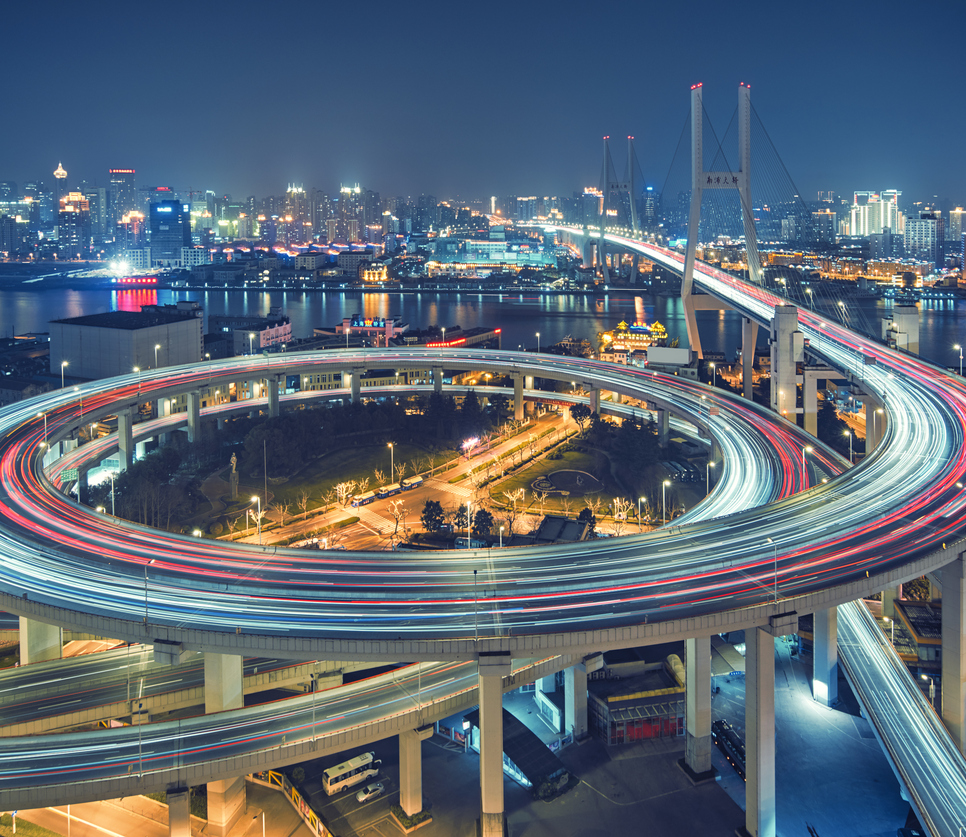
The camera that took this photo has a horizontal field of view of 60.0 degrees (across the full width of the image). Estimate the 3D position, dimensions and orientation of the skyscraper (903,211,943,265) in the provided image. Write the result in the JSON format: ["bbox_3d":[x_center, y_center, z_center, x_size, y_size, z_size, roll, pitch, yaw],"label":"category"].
[{"bbox_3d":[564.819,-227.787,1068.376,37.000,68.000,36.000,11,16,40],"label":"skyscraper"}]

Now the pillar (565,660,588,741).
[{"bbox_3d":[15.565,47.045,139.500,2.400,13.000,2.400,-6,15,-24],"label":"pillar"}]

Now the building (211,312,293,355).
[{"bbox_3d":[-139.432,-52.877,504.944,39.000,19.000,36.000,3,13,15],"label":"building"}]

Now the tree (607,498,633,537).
[{"bbox_3d":[36.239,26.283,222.000,6.400,9.300,6.200,0,13,0],"label":"tree"}]

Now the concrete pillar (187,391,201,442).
[{"bbox_3d":[-98.533,1.363,285.000,2.700,20.500,2.700,8,15,29],"label":"concrete pillar"}]

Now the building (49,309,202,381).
[{"bbox_3d":[-182.269,-36.905,429.600,57.000,26.800,41.000,5,14,22],"label":"building"}]

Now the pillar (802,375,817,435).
[{"bbox_3d":[112.480,-0.624,286.756,4.600,29.980,3.600,0,12,0],"label":"pillar"}]

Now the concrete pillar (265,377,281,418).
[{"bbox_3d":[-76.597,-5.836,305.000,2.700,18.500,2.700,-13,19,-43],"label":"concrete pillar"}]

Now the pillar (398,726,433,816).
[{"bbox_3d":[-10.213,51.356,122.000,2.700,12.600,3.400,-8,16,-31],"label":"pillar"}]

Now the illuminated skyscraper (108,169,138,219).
[{"bbox_3d":[-681.165,-406.243,1580.000,40.000,136.000,34.000,-2,14,-8],"label":"illuminated skyscraper"}]

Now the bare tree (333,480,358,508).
[{"bbox_3d":[-40.208,22.190,243.636,7.300,7.990,6.800,0,12,0],"label":"bare tree"}]

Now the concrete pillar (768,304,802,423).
[{"bbox_3d":[102.810,-11.614,283.261,10.500,53.030,7.800,0,12,0],"label":"concrete pillar"}]

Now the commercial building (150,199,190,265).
[{"bbox_3d":[-416.150,-245.575,1110.000,41.000,88.000,26.000,0,13,0],"label":"commercial building"}]

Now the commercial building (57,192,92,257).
[{"bbox_3d":[-597.712,-281.905,1225.017,42.000,92.250,36.000,-4,13,-17],"label":"commercial building"}]

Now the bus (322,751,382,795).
[{"bbox_3d":[-20.222,55.066,129.217,8.400,3.150,2.400,-8,15,-31],"label":"bus"}]

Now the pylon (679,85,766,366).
[{"bbox_3d":[132.324,-106.632,462.000,44.000,149.000,10.000,0,14,2],"label":"pylon"}]

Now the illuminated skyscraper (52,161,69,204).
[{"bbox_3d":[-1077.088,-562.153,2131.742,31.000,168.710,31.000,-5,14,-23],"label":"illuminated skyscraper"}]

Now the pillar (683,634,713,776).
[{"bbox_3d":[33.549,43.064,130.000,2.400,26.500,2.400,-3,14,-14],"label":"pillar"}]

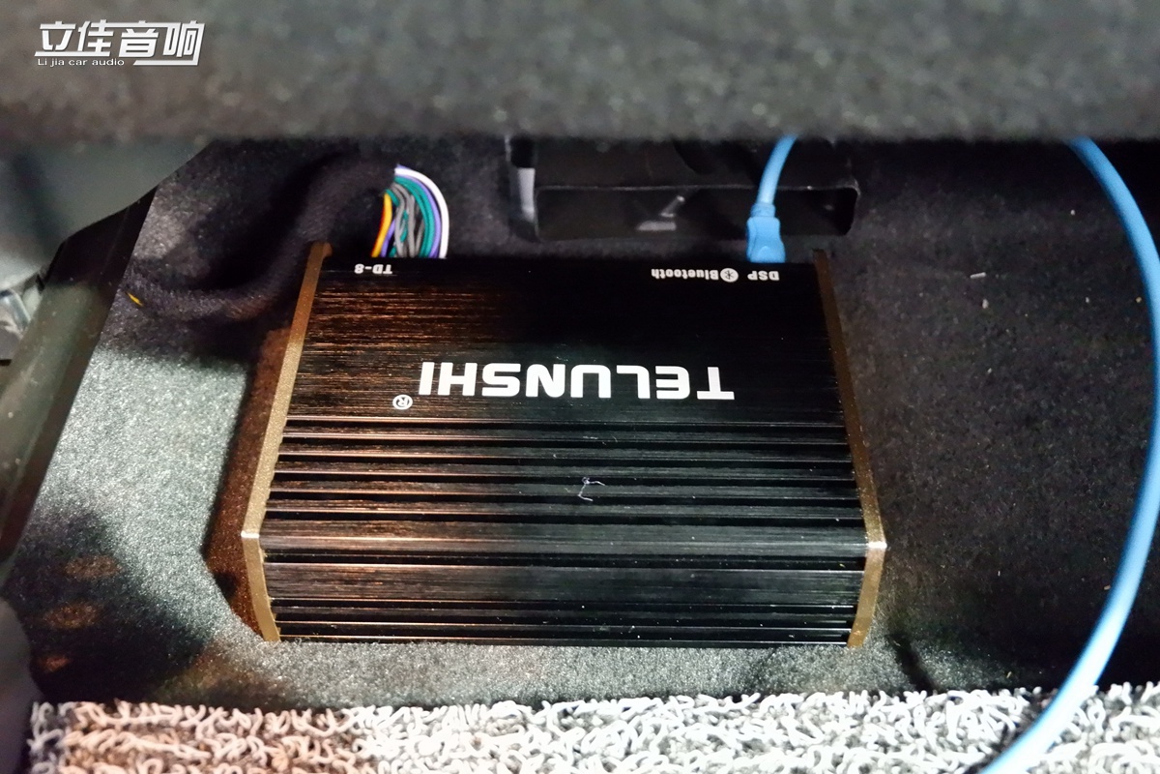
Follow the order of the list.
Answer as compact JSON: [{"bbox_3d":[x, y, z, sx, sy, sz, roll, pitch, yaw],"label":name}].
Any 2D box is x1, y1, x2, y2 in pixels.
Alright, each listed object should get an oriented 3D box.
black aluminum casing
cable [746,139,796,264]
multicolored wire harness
[{"bbox_3d":[-0.004,0.013,0.377,0.183,0.044,0.141,1,48,-1],"label":"black aluminum casing"},{"bbox_3d":[0.073,-0.068,0.428,0.021,0.037,0.051,1,48,-1],"label":"cable"},{"bbox_3d":[-0.066,-0.065,0.437,0.037,0.026,0.051,1,48,-1],"label":"multicolored wire harness"}]

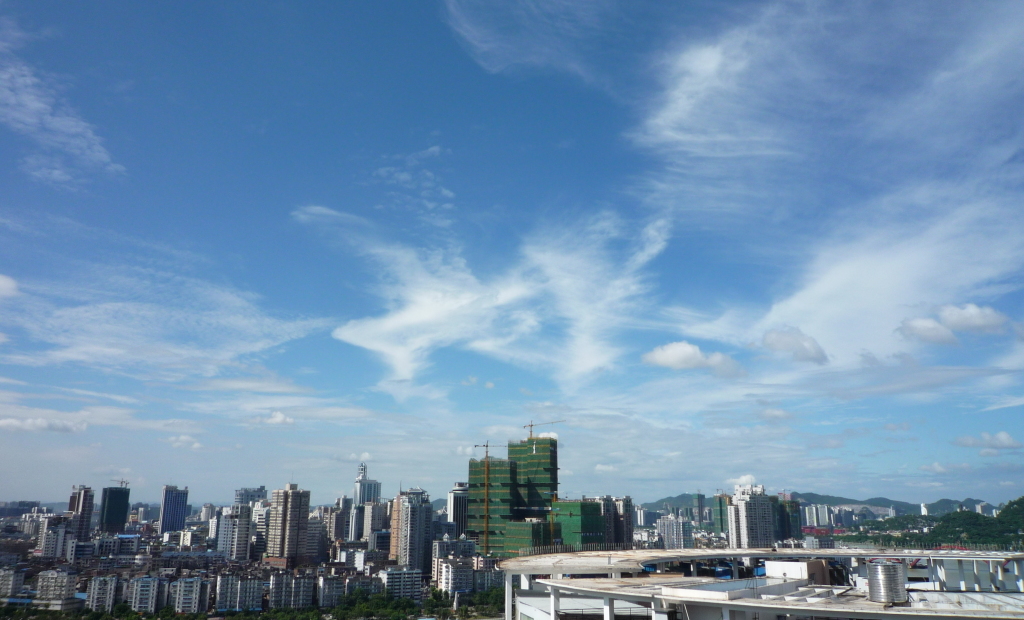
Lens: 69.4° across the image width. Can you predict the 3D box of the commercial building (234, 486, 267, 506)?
[{"bbox_3d":[-296.110,247.170,831.670,22.040,97.600,26.740,-12,-19,39],"label":"commercial building"}]

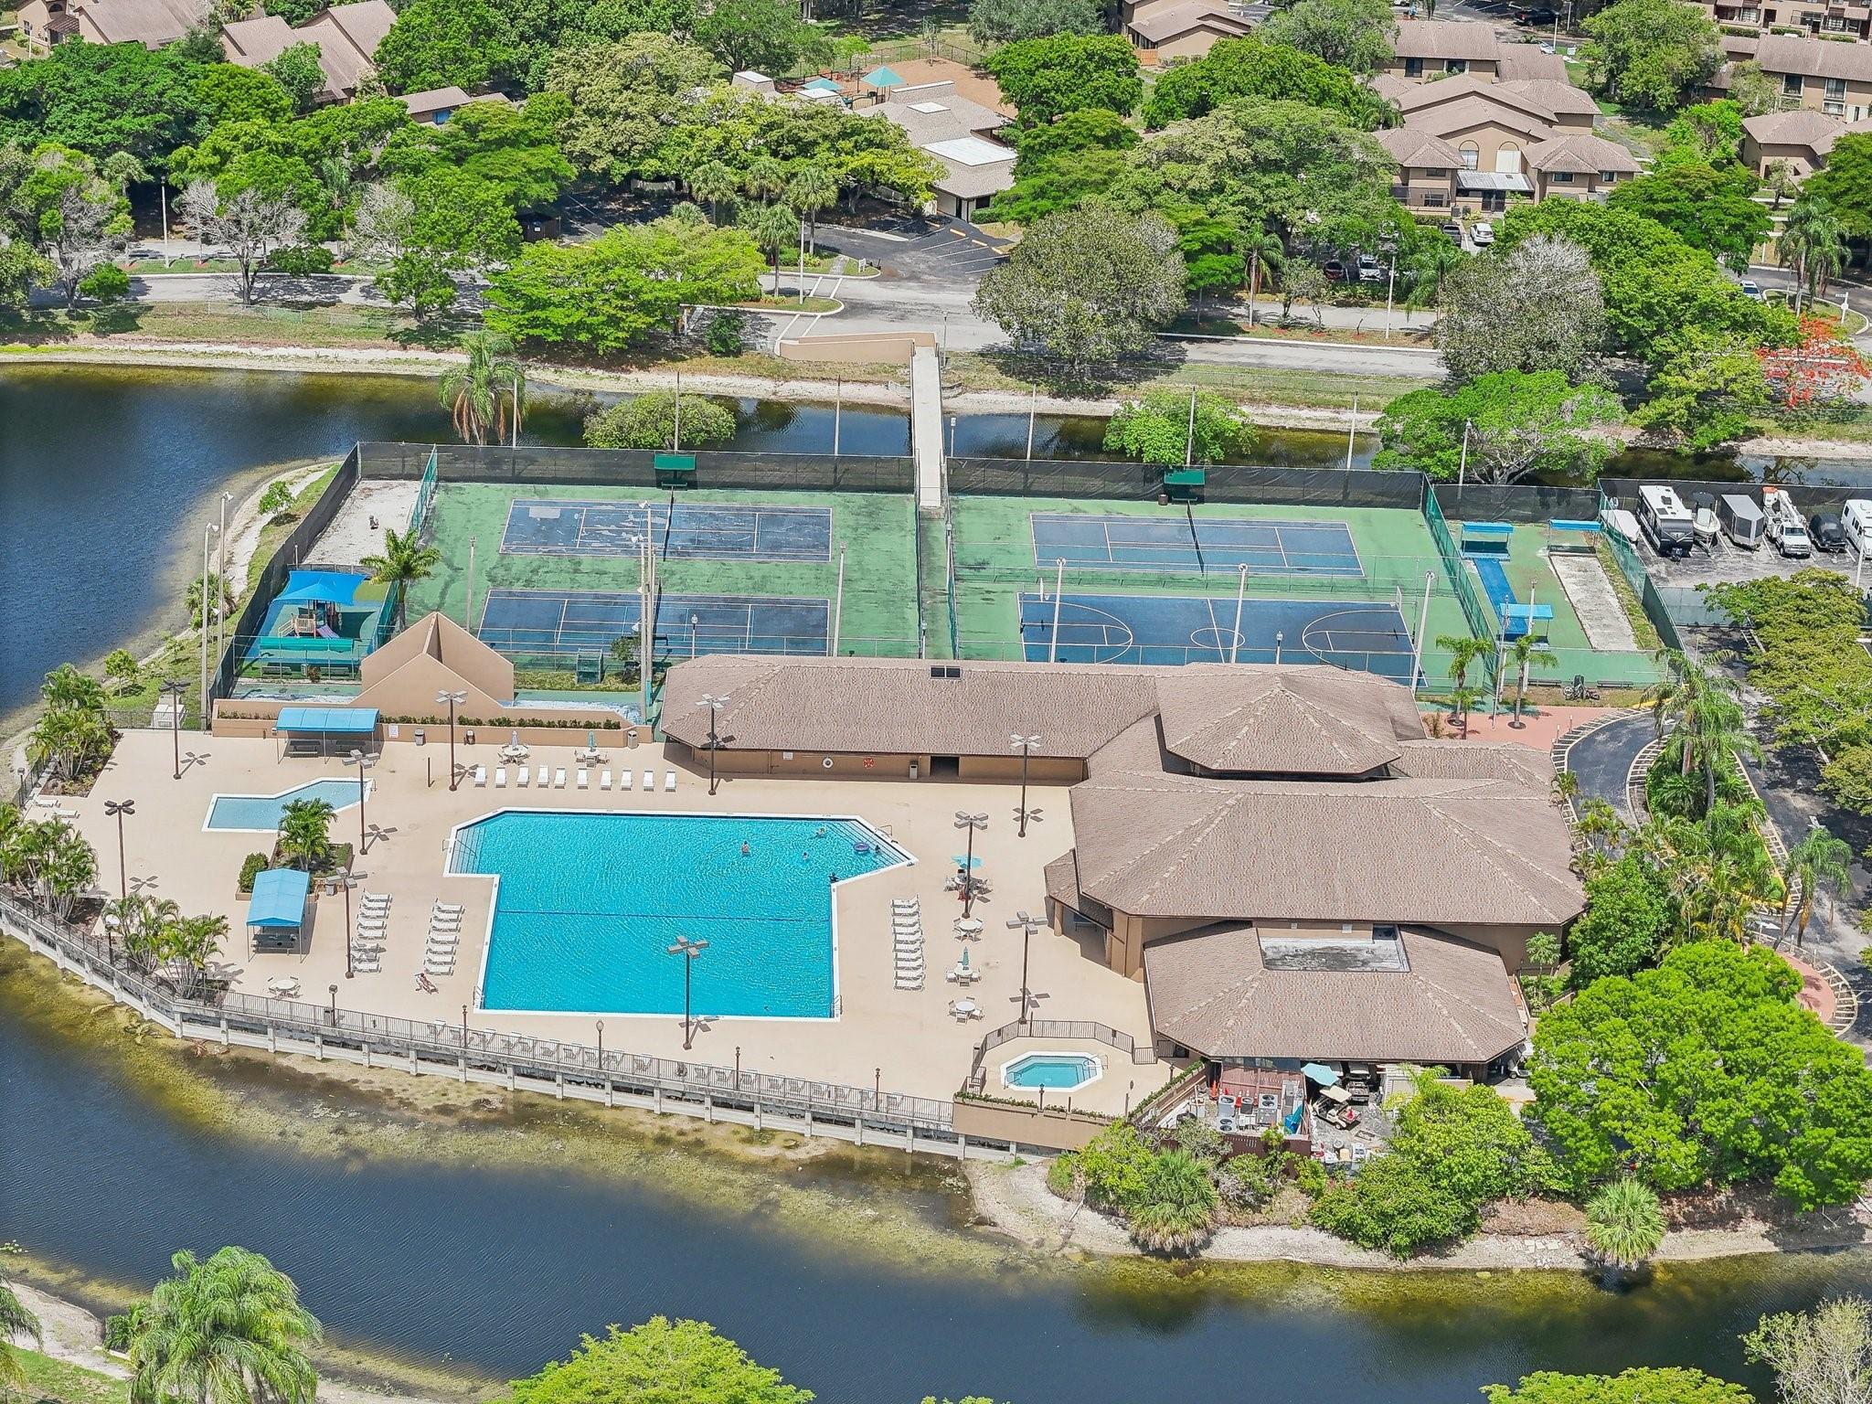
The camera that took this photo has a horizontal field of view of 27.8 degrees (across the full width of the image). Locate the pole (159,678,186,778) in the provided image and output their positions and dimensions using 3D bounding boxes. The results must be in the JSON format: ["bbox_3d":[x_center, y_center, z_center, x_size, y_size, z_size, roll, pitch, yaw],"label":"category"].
[{"bbox_3d":[-47.022,1.727,233.595,1.800,6.400,1.800,7,23,10],"label":"pole"}]

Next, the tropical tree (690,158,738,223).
[{"bbox_3d":[-20.132,-45.444,345.466,4.500,8.000,4.500,1,23,-2],"label":"tropical tree"}]

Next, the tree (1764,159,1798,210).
[{"bbox_3d":[82.941,-50.735,371.030,3.300,5.000,3.300,1,23,-2],"label":"tree"}]

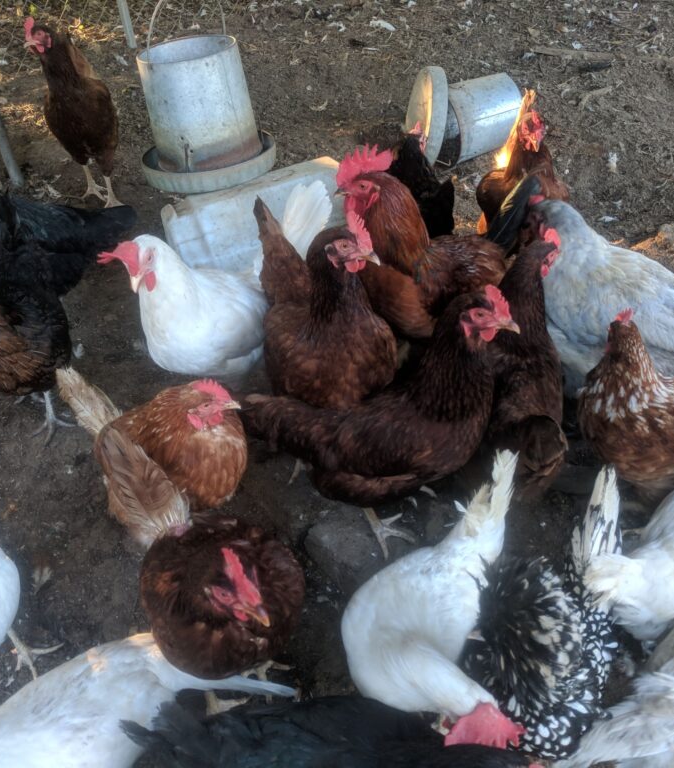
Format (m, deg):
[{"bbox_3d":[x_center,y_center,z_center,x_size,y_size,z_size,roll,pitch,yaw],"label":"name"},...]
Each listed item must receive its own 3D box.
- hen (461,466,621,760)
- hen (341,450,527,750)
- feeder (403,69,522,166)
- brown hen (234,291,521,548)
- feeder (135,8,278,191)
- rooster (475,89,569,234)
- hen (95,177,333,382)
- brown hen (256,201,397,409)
[{"bbox_3d":[0.253,0.292,0.941,0.187,0.343,0.333,7,40,18],"label":"hen"},{"bbox_3d":[0.124,0.280,0.968,0.208,0.354,0.333,17,44,29],"label":"hen"},{"bbox_3d":[0.385,-0.813,2.317,0.281,0.281,0.281,-10,37,-12],"label":"feeder"},{"bbox_3d":[0.067,0.057,1.121,0.390,0.410,0.210,-5,40,0],"label":"brown hen"},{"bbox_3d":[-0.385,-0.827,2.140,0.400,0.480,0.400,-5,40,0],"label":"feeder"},{"bbox_3d":[0.372,-0.436,1.653,0.210,0.430,0.370,-2,41,3],"label":"rooster"},{"bbox_3d":[-0.178,-0.165,1.426,0.390,0.380,0.210,-29,46,-26],"label":"hen"},{"bbox_3d":[-0.051,-0.125,1.429,0.198,0.421,0.354,-27,42,-23],"label":"brown hen"}]

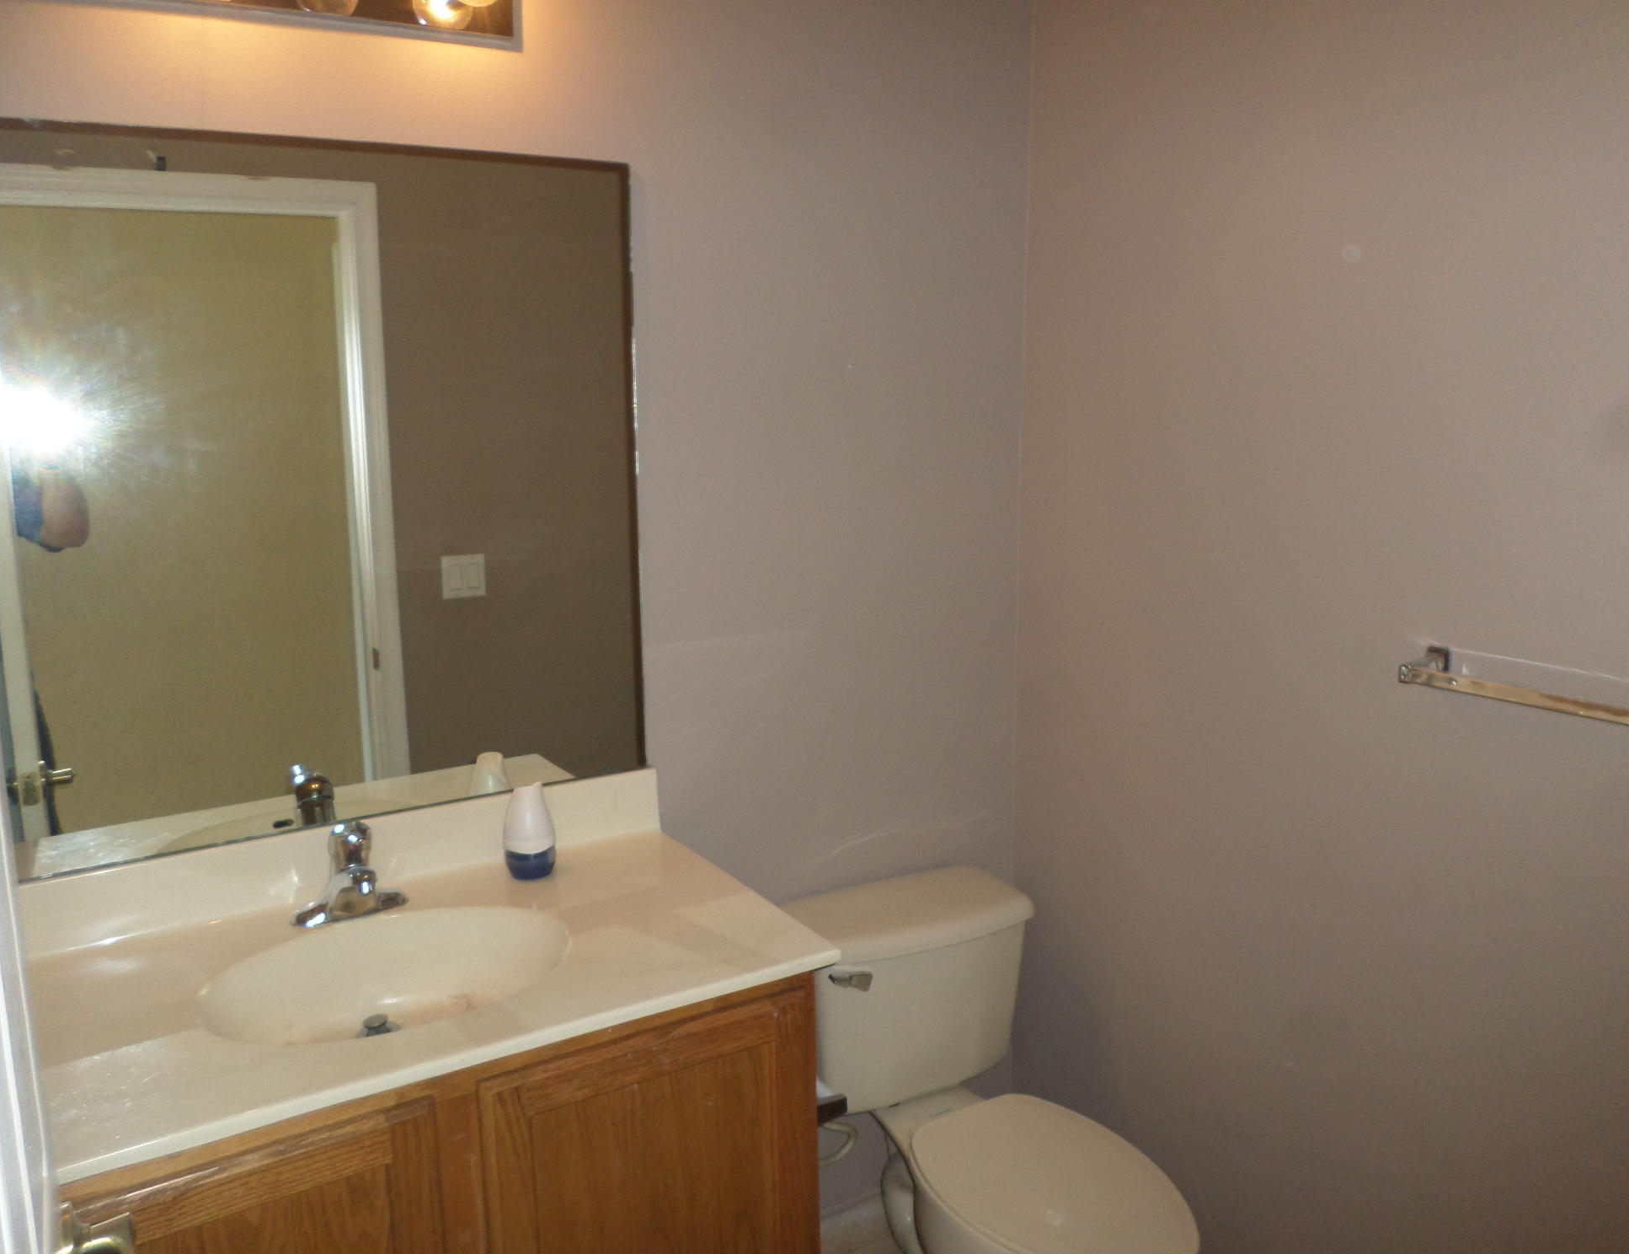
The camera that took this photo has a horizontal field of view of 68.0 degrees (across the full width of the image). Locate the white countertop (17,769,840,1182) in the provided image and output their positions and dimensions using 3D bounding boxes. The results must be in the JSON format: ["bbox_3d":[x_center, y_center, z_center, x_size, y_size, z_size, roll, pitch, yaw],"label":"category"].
[{"bbox_3d":[-0.520,0.377,1.515,0.940,0.124,0.553,-7,12,-31],"label":"white countertop"}]

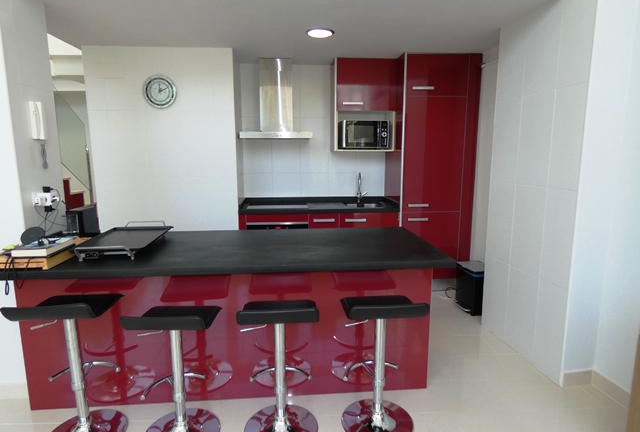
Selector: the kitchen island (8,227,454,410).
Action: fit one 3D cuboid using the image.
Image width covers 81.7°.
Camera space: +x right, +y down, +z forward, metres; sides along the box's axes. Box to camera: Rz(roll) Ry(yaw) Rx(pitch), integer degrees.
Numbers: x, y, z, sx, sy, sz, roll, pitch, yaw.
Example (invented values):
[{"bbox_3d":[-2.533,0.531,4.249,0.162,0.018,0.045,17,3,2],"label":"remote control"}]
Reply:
[{"bbox_3d":[-0.493,0.606,2.255,2.291,0.875,0.879,-1,9,-4],"label":"kitchen island"}]

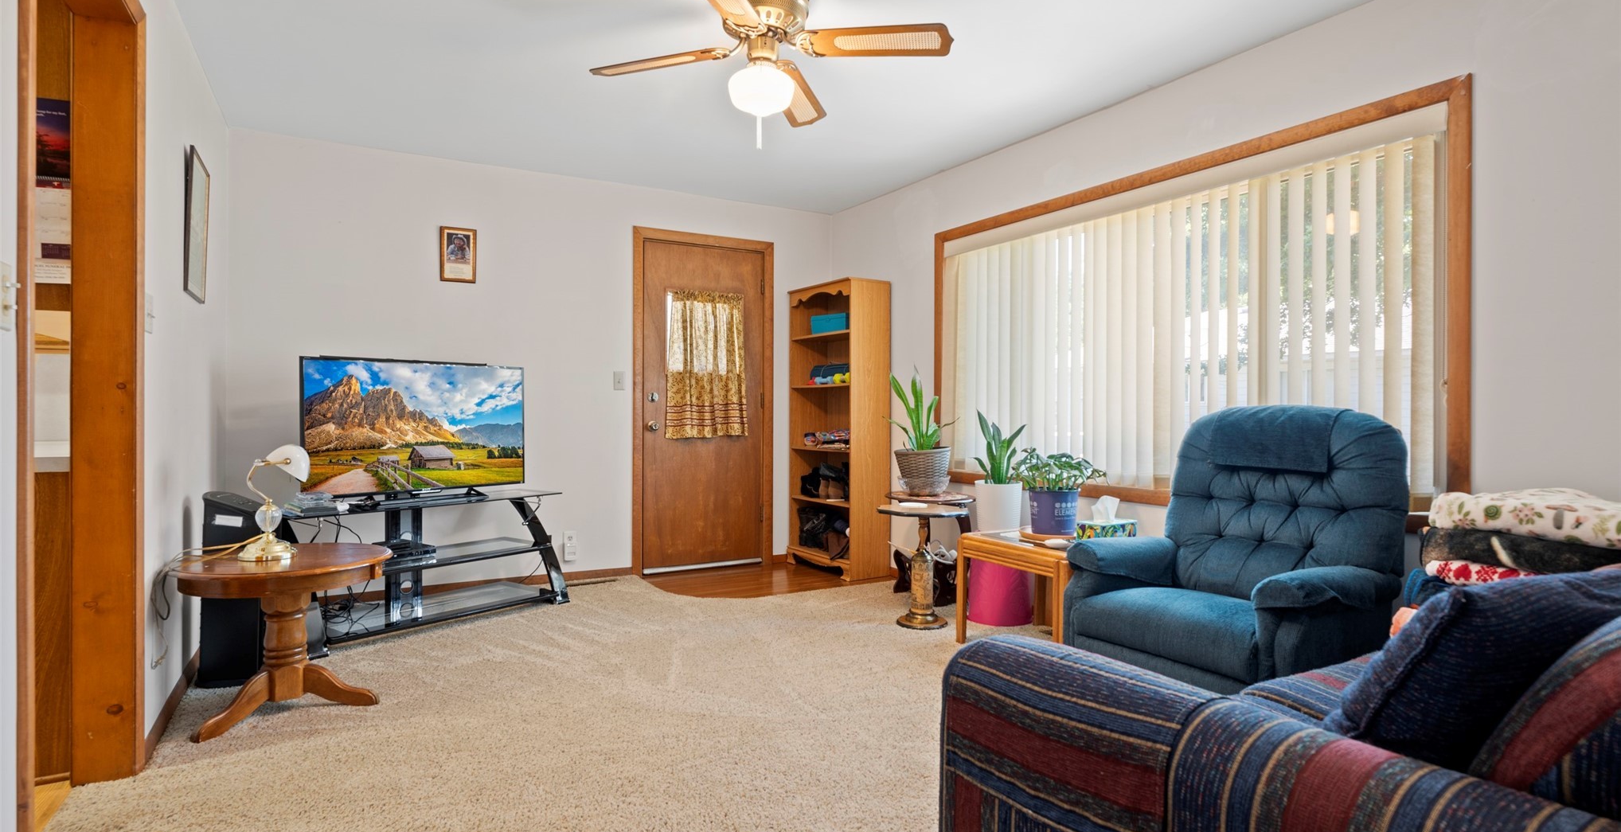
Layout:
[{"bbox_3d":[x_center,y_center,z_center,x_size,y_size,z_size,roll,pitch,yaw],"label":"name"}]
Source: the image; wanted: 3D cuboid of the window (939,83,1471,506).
[{"bbox_3d":[1.365,-0.331,3.356,0.060,1.404,2.448,0,0,-32],"label":"window"}]

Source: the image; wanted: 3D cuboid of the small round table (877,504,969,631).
[{"bbox_3d":[0.541,0.713,3.673,0.430,0.550,0.430,0,0,-32],"label":"small round table"}]

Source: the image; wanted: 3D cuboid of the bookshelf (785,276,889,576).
[{"bbox_3d":[0.176,0.080,4.848,0.305,1.780,0.670,0,0,-34],"label":"bookshelf"}]

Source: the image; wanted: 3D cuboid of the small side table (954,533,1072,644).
[{"bbox_3d":[1.033,0.748,3.199,0.570,0.460,0.600,0,0,-32],"label":"small side table"}]

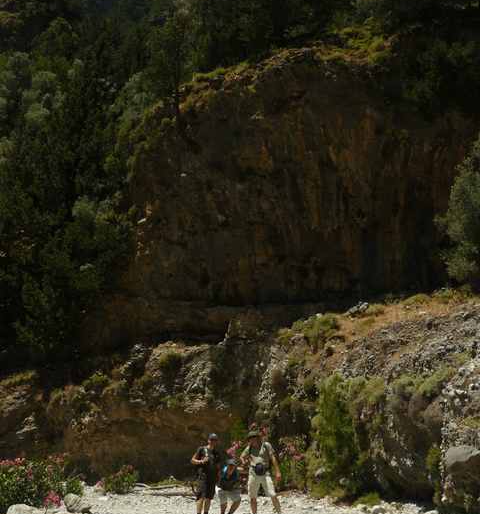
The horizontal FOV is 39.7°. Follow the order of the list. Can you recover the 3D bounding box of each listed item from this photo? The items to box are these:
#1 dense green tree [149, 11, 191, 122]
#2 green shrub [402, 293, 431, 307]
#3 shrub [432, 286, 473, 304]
[{"bbox_3d":[-4.490,-12.307,43.000,2.900,7.700,2.900,0,-16,0],"label":"dense green tree"},{"bbox_3d":[6.364,1.569,24.000,1.000,0.520,0.900,0,-16,0],"label":"green shrub"},{"bbox_3d":[7.503,1.324,23.500,1.400,0.680,1.200,0,-16,0],"label":"shrub"}]

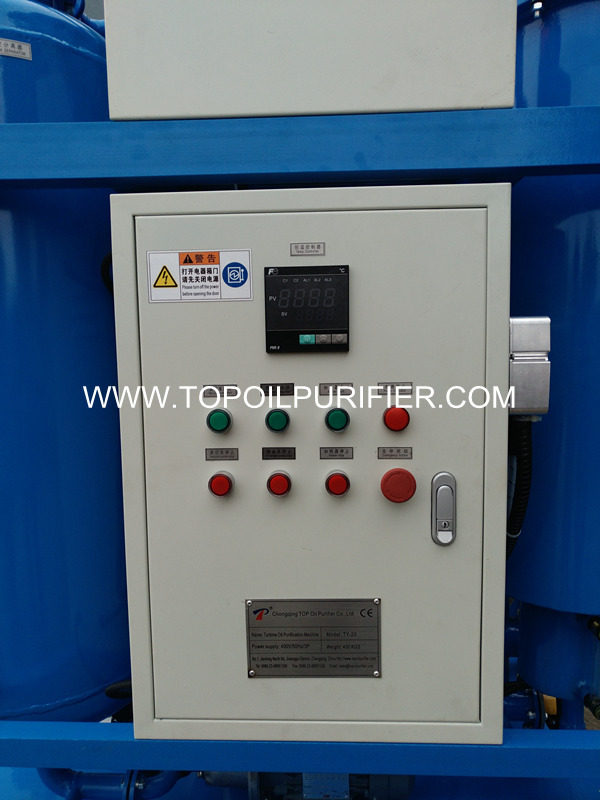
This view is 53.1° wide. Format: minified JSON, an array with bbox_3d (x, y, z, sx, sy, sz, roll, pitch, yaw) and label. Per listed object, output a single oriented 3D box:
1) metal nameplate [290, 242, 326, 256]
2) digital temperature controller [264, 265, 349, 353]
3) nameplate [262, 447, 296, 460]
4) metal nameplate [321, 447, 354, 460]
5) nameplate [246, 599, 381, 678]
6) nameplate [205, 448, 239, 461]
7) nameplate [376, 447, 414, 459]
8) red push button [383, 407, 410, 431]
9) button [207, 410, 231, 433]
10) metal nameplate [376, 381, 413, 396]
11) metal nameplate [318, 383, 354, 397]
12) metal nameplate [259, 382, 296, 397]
[{"bbox_3d":[0.009,-0.173,0.687,0.040,0.015,0.002,-1,5,3],"label":"metal nameplate"},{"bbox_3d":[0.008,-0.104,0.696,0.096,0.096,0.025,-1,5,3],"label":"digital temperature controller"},{"bbox_3d":[-0.024,0.064,0.710,0.040,0.015,0.002,-1,5,3],"label":"nameplate"},{"bbox_3d":[0.043,0.063,0.708,0.040,0.015,0.002,-1,5,3],"label":"metal nameplate"},{"bbox_3d":[0.017,0.290,0.730,0.162,0.100,0.002,-1,5,3],"label":"nameplate"},{"bbox_3d":[-0.093,0.065,0.714,0.040,0.015,0.002,-1,5,3],"label":"nameplate"},{"bbox_3d":[0.112,0.062,0.705,0.040,0.014,0.002,-1,5,3],"label":"nameplate"},{"bbox_3d":[0.111,0.021,0.692,0.029,0.029,0.015,-1,5,3],"label":"red push button"},{"bbox_3d":[-0.094,0.024,0.702,0.029,0.029,0.015,-1,5,3],"label":"button"},{"bbox_3d":[0.110,-0.013,0.695,0.040,0.015,0.002,-1,5,3],"label":"metal nameplate"},{"bbox_3d":[0.042,-0.012,0.698,0.040,0.015,0.002,-1,5,3],"label":"metal nameplate"},{"bbox_3d":[-0.026,-0.012,0.701,0.040,0.015,0.002,-1,5,3],"label":"metal nameplate"}]

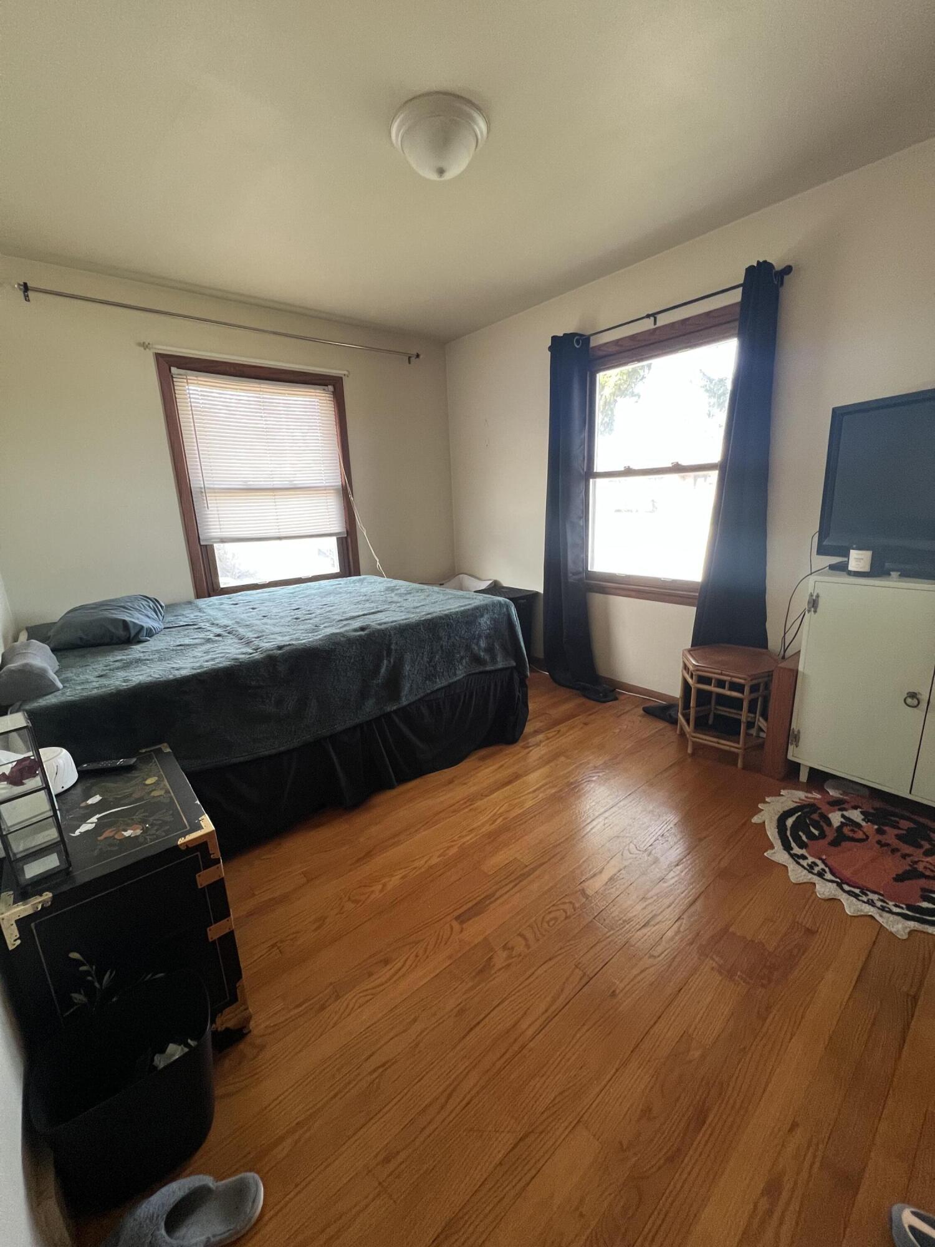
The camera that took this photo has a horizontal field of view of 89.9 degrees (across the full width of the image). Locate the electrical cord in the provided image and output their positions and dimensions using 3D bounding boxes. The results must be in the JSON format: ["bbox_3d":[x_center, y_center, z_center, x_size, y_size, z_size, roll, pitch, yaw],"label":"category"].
[{"bbox_3d":[1.513,-0.101,2.095,0.160,0.620,0.170,-14,19,-38],"label":"electrical cord"}]

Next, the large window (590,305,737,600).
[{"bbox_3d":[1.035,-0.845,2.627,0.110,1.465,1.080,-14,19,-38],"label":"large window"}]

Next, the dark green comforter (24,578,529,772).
[{"bbox_3d":[-0.984,0.112,2.451,2.000,0.360,1.595,-14,19,-38],"label":"dark green comforter"}]

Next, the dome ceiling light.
[{"bbox_3d":[-0.089,-1.538,1.535,0.317,0.140,0.318,-2,15,1],"label":"dome ceiling light"}]

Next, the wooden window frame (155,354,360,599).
[{"bbox_3d":[-1.265,-0.880,3.090,1.120,1.470,0.110,-14,19,-38],"label":"wooden window frame"}]

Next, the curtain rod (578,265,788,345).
[{"bbox_3d":[0.945,-1.572,2.425,0.100,0.070,1.290,-14,19,-38],"label":"curtain rod"}]

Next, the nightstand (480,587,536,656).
[{"bbox_3d":[0.233,0.074,3.448,0.380,0.605,0.430,-14,19,-38],"label":"nightstand"}]

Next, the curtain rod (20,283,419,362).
[{"bbox_3d":[-1.229,-1.767,2.857,2.260,0.070,0.090,-14,19,-38],"label":"curtain rod"}]

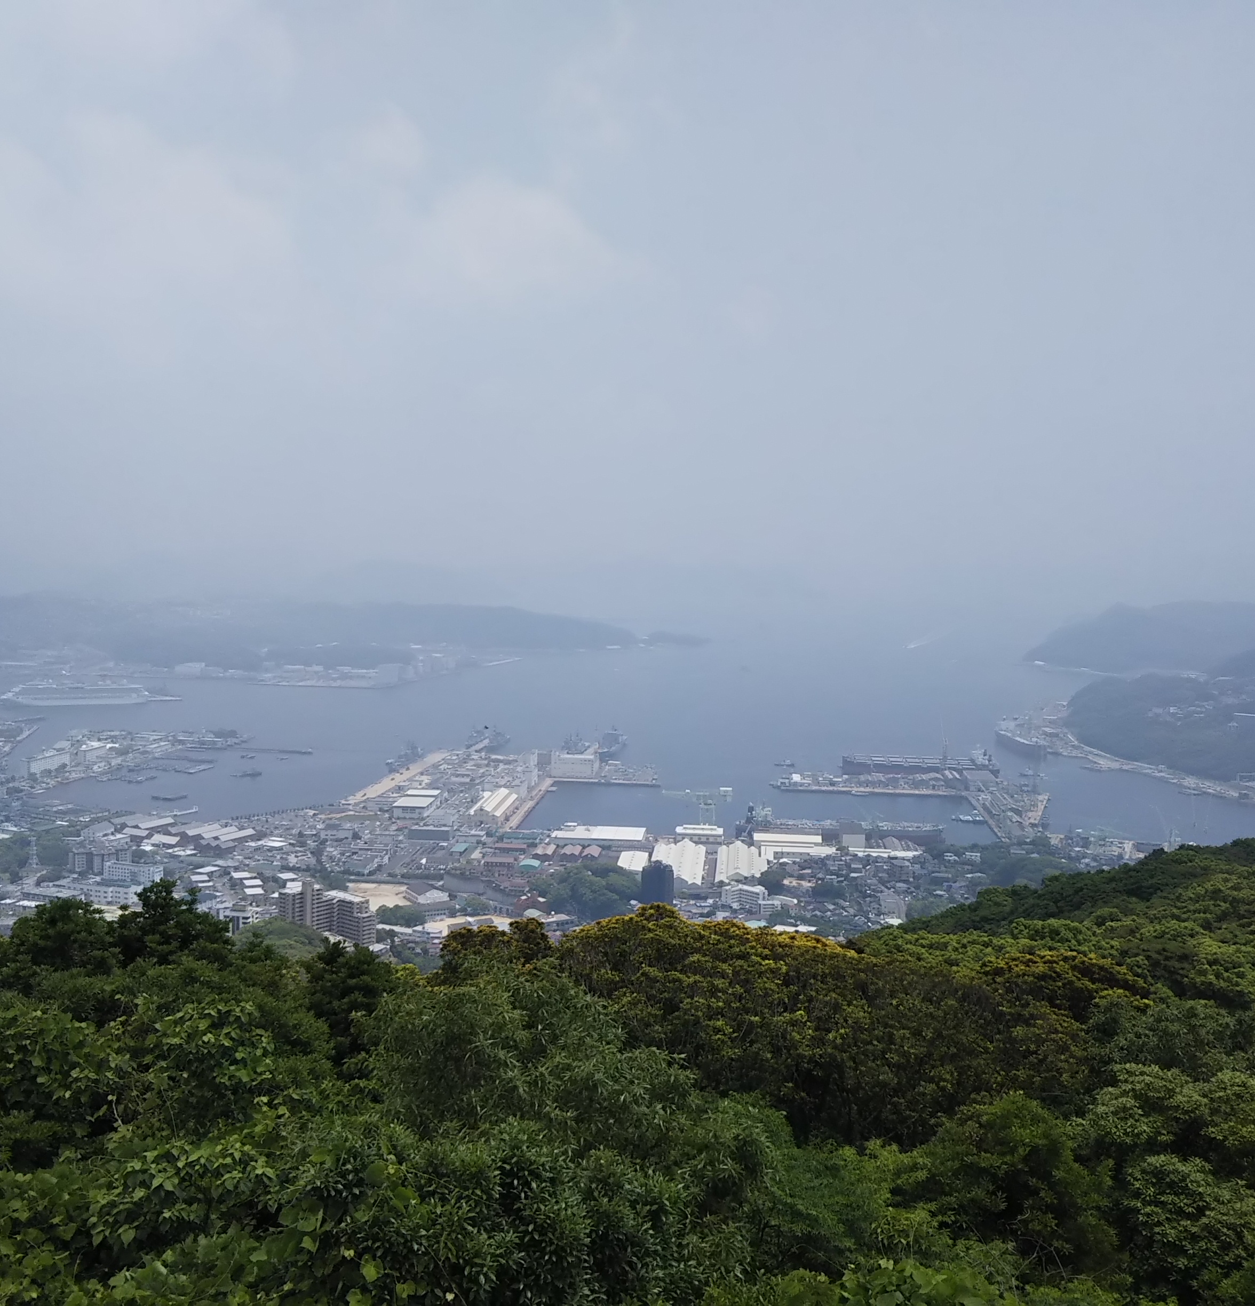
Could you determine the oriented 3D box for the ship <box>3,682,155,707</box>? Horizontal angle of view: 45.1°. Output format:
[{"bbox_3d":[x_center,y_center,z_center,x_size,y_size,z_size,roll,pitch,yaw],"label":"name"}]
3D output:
[{"bbox_3d":[-1123.050,79.780,3069.080,292.000,48.000,36.000,-1,5,-14],"label":"ship"}]

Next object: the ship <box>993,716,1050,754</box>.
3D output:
[{"bbox_3d":[653.890,133.880,2492.970,30.000,38.000,206.000,0,5,-5],"label":"ship"}]

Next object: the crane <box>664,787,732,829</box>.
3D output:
[{"bbox_3d":[81.000,183.470,1741.770,81.300,58.700,20.000,1,5,9],"label":"crane"}]

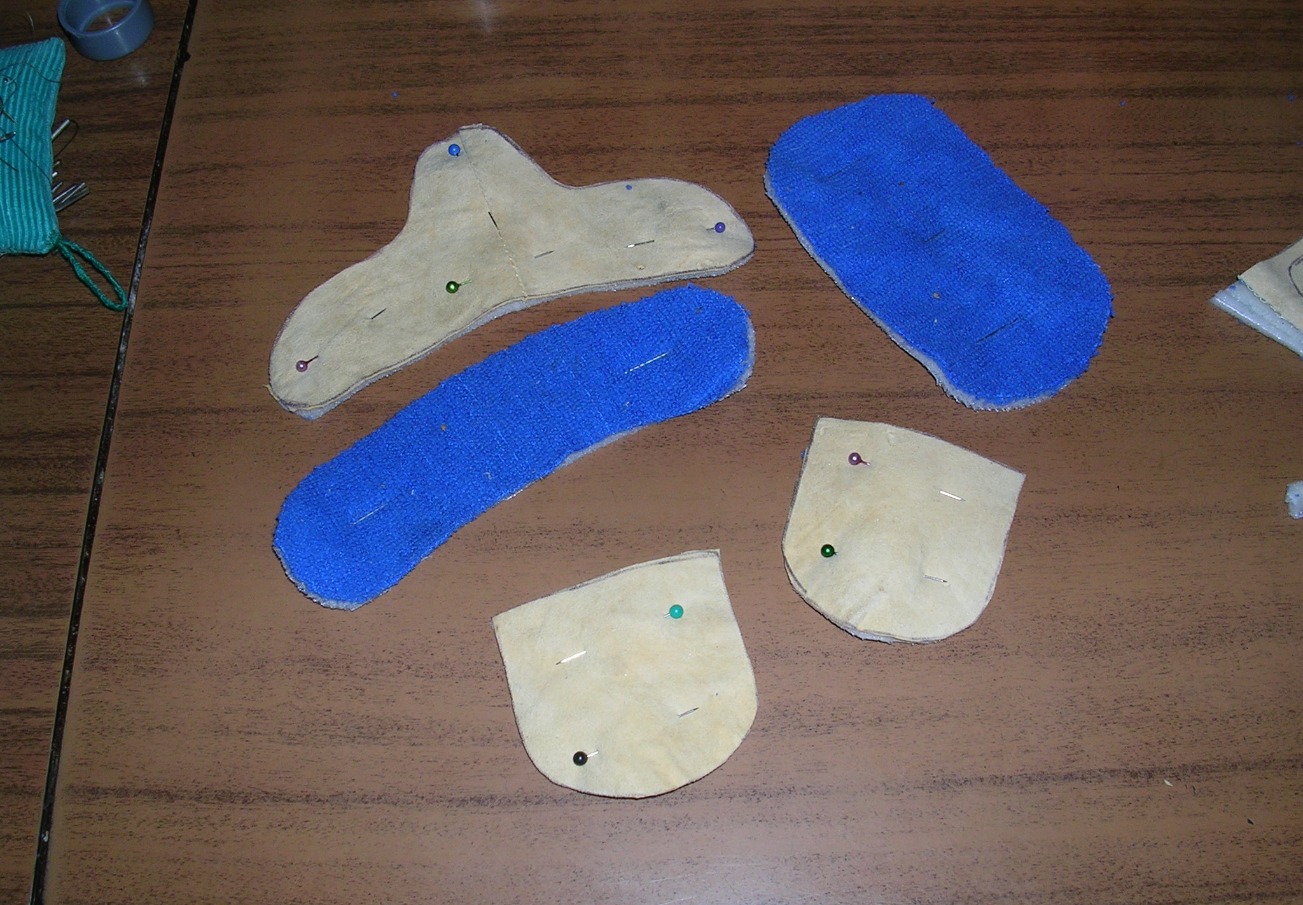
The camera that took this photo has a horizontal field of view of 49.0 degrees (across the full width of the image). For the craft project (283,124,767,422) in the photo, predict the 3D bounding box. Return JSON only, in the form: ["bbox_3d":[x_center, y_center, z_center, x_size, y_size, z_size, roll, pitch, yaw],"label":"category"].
[{"bbox_3d":[-0.057,-0.073,0.485,0.169,0.008,0.088,-20,68,-9],"label":"craft project"}]

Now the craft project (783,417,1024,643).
[{"bbox_3d":[0.076,0.026,0.443,0.067,0.008,0.072,18,68,8],"label":"craft project"}]

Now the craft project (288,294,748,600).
[{"bbox_3d":[-0.042,-0.009,0.458,0.171,0.008,0.054,-30,70,-12],"label":"craft project"}]

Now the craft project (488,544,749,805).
[{"bbox_3d":[-0.005,0.067,0.424,0.072,0.008,0.069,-15,67,-6],"label":"craft project"}]

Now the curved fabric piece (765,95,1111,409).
[{"bbox_3d":[0.097,-0.072,0.485,0.077,0.008,0.133,-36,71,-14],"label":"curved fabric piece"}]

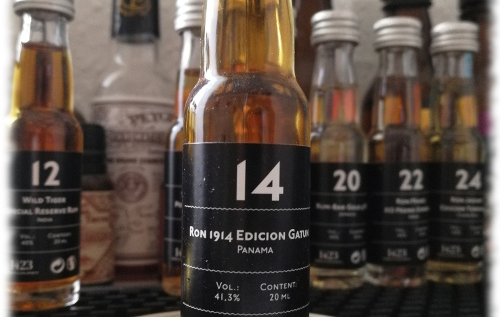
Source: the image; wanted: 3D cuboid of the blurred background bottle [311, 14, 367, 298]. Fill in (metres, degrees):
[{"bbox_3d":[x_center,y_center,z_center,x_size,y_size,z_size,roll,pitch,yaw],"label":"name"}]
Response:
[{"bbox_3d":[0.032,-0.003,0.200,0.025,0.102,0.025,1,-2,-9],"label":"blurred background bottle"}]

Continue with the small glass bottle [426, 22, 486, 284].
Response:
[{"bbox_3d":[0.084,-0.003,0.212,0.025,0.102,0.025,1,-2,-1],"label":"small glass bottle"}]

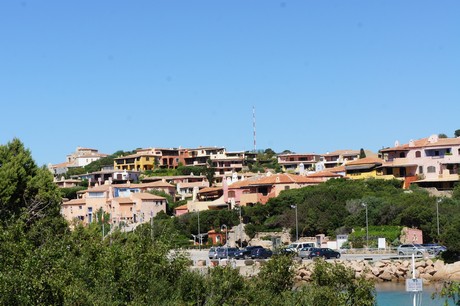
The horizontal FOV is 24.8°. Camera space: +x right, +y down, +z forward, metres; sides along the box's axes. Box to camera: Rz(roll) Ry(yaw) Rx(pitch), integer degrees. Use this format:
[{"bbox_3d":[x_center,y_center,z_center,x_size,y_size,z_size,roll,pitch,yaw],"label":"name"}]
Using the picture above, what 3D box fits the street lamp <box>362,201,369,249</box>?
[{"bbox_3d":[20.867,11.333,161.000,1.000,7.200,0.350,0,-4,-22],"label":"street lamp"}]

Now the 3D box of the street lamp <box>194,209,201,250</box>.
[{"bbox_3d":[-5.474,13.142,178.000,1.000,7.200,0.350,0,-4,-22],"label":"street lamp"}]

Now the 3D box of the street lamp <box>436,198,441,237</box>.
[{"bbox_3d":[31.645,10.639,158.000,0.900,7.200,0.350,-3,-4,22],"label":"street lamp"}]

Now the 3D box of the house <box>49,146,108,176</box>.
[{"bbox_3d":[-65.838,3.694,455.000,22.000,12.500,14.000,-3,-4,17],"label":"house"}]

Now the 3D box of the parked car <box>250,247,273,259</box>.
[{"bbox_3d":[4.148,13.190,137.000,1.670,1.450,3.800,-4,-4,27],"label":"parked car"}]

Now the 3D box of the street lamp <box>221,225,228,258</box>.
[{"bbox_3d":[-0.638,11.198,131.000,0.850,4.500,0.250,-1,-4,-12],"label":"street lamp"}]

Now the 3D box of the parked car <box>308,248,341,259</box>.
[{"bbox_3d":[12.314,13.119,136.000,1.750,1.460,4.250,-6,-5,44],"label":"parked car"}]

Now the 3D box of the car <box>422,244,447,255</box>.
[{"bbox_3d":[27.713,13.355,144.000,4.200,1.450,1.750,-3,-4,17],"label":"car"}]

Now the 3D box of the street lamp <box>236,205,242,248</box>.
[{"bbox_3d":[1.479,12.321,172.000,1.000,7.200,0.350,0,-4,-22],"label":"street lamp"}]

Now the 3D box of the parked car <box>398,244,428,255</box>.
[{"bbox_3d":[24.252,12.891,138.000,4.200,1.500,1.750,-4,-4,25],"label":"parked car"}]

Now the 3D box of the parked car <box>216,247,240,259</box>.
[{"bbox_3d":[0.132,13.194,138.000,1.700,1.500,4.100,-6,-5,44],"label":"parked car"}]

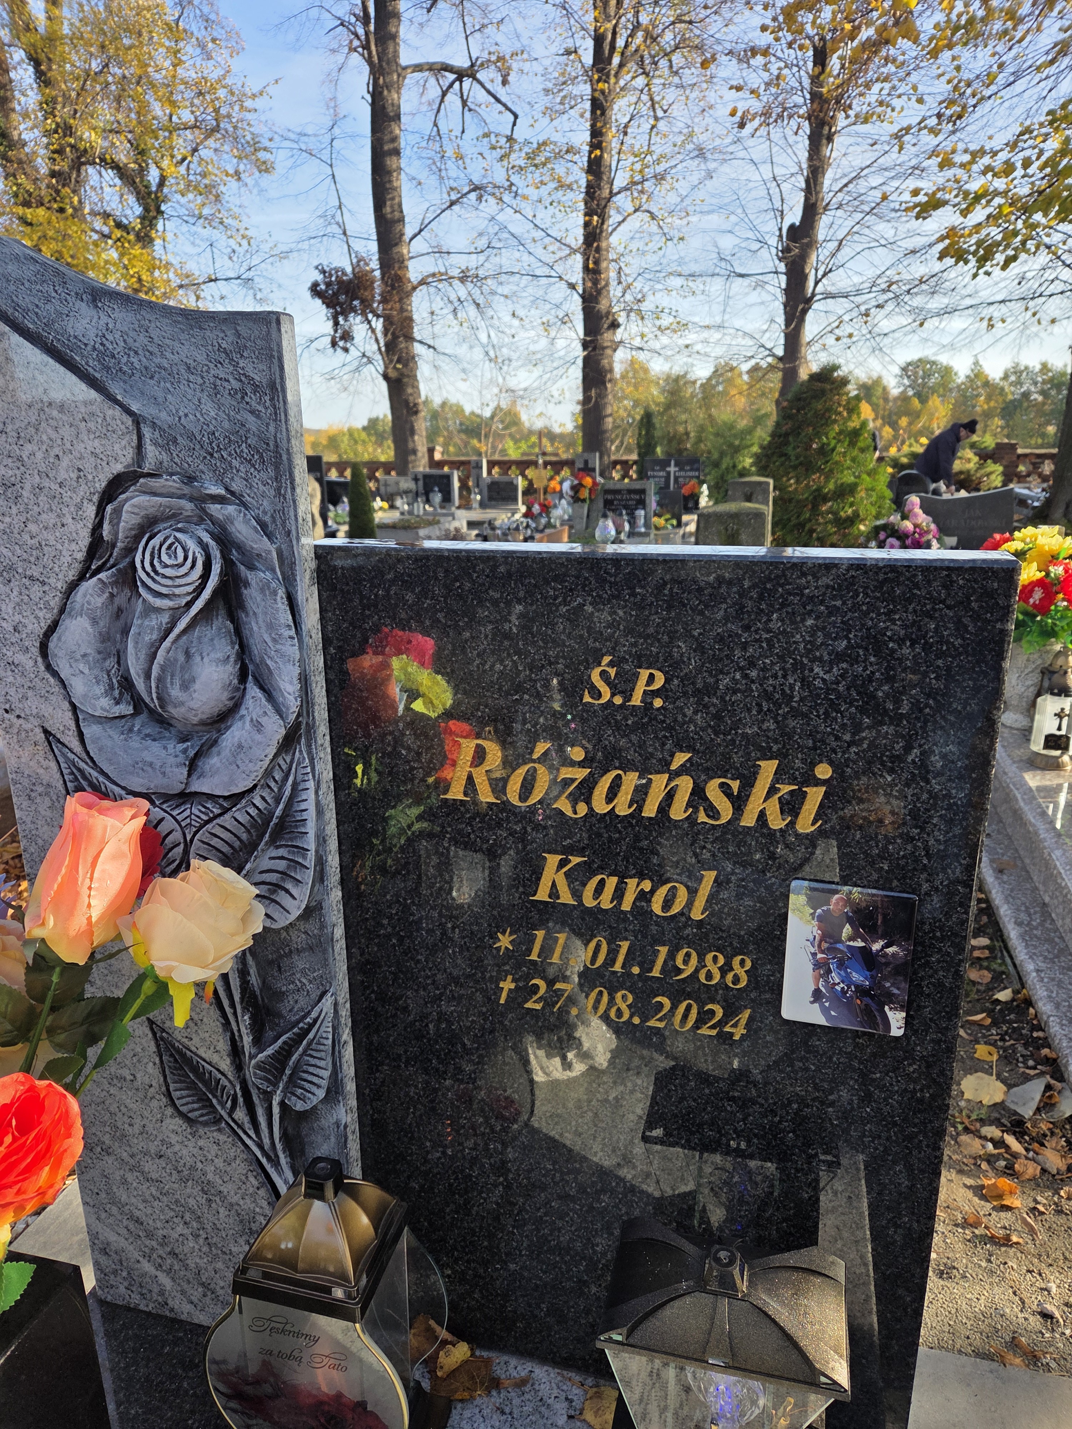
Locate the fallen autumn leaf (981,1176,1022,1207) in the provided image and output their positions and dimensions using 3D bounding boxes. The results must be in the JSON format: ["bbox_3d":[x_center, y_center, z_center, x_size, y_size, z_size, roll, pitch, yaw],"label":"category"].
[{"bbox_3d":[0.731,0.748,1.489,0.058,0.026,0.050,5,18,20],"label":"fallen autumn leaf"}]

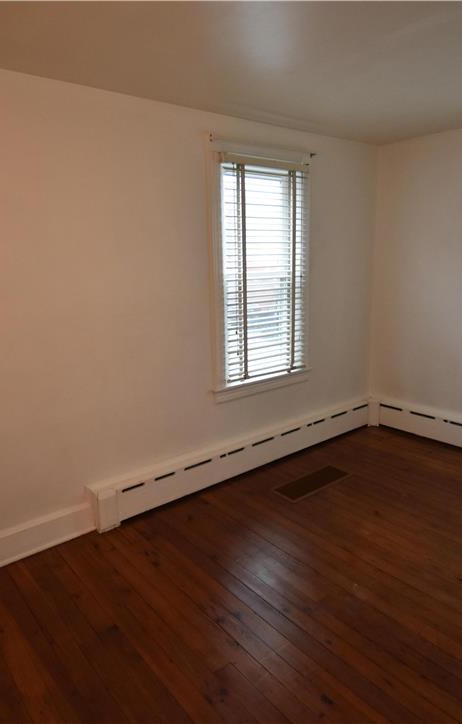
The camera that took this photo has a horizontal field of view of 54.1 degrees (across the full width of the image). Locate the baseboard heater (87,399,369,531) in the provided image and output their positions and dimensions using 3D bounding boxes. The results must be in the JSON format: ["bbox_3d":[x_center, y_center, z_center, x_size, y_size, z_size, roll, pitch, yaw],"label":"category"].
[{"bbox_3d":[0.243,0.700,3.567,2.732,0.271,0.084,-11,16,-36],"label":"baseboard heater"}]

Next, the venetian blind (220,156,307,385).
[{"bbox_3d":[0.278,-0.663,3.374,0.815,1.569,0.060,-11,16,-36],"label":"venetian blind"}]

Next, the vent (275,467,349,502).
[{"bbox_3d":[0.601,0.883,3.322,0.591,0.012,0.186,-11,16,-36],"label":"vent"}]

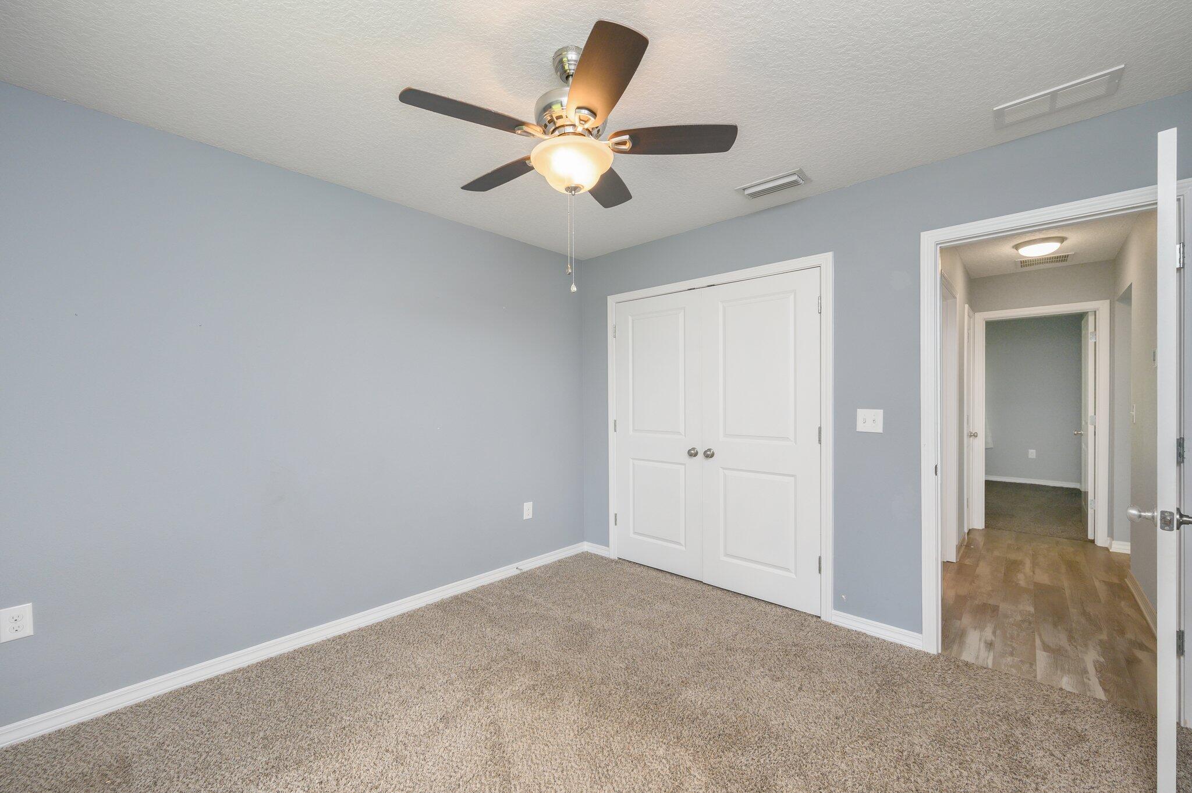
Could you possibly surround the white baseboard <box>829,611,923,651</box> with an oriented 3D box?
[{"bbox_3d":[1.485,1.238,2.465,0.415,0.080,0.015,0,0,43],"label":"white baseboard"}]

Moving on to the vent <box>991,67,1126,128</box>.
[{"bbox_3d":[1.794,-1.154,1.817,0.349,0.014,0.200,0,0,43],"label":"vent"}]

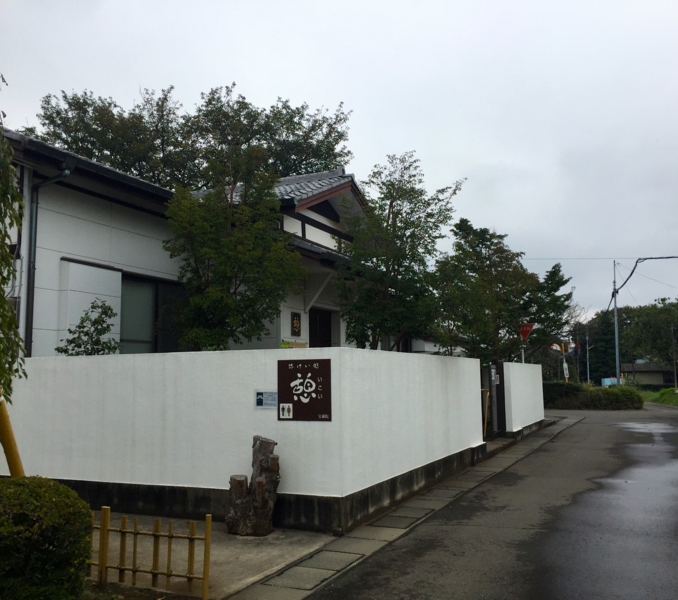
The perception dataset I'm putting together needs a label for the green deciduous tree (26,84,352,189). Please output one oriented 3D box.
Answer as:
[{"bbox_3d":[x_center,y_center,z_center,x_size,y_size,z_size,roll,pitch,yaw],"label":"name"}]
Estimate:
[{"bbox_3d":[-5.532,-1.831,24.576,12.000,12.400,9.000,-1,-6,0],"label":"green deciduous tree"}]

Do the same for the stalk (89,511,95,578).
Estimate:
[{"bbox_3d":[-1.868,1.875,5.078,0.040,0.520,0.040,-1,-6,0],"label":"stalk"}]

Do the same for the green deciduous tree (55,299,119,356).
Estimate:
[{"bbox_3d":[-3.557,1.260,9.422,1.150,2.500,1.150,-1,-6,0],"label":"green deciduous tree"}]

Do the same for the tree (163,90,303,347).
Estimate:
[{"bbox_3d":[-1.558,-0.159,9.985,2.300,5.500,2.300,-1,-6,0],"label":"tree"}]

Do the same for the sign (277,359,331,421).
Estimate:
[{"bbox_3d":[-0.361,0.940,6.955,0.610,0.625,0.030,-3,-7,23],"label":"sign"}]

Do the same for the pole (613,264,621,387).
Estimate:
[{"bbox_3d":[14.558,1.638,35.113,0.200,7.400,0.200,-1,-6,0],"label":"pole"}]

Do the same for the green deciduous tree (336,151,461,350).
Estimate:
[{"bbox_3d":[0.982,0.096,10.953,2.100,5.150,2.100,-1,-6,0],"label":"green deciduous tree"}]

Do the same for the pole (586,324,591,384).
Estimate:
[{"bbox_3d":[19.324,4.561,52.103,0.180,5.300,0.180,-1,-6,0],"label":"pole"}]

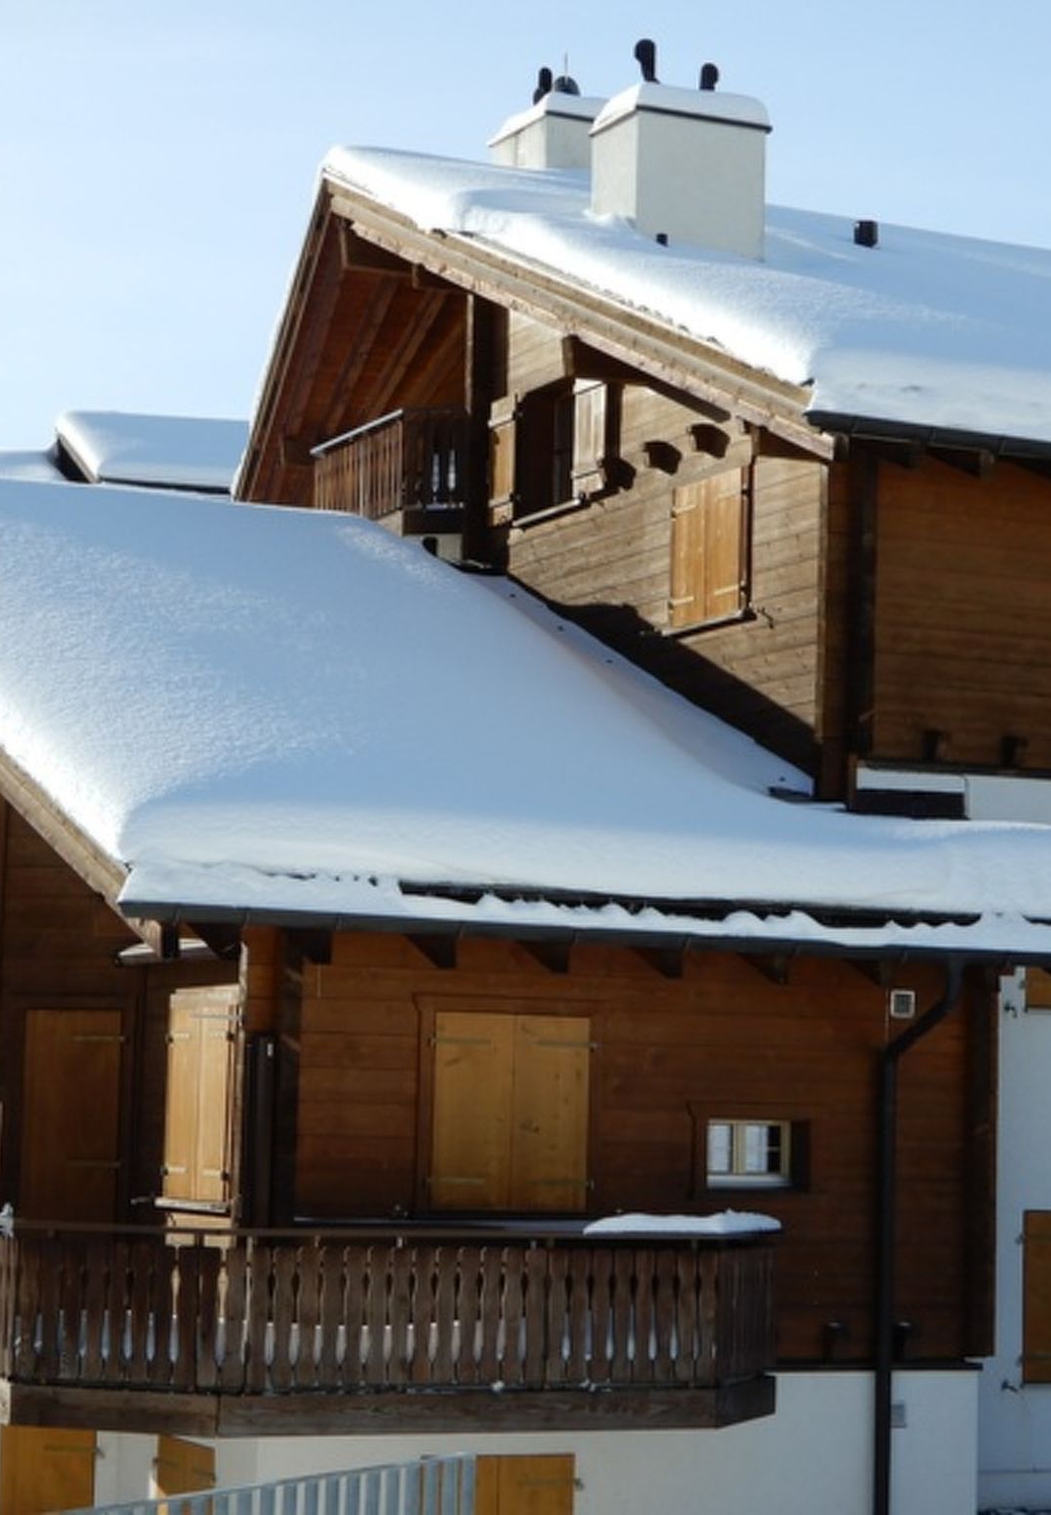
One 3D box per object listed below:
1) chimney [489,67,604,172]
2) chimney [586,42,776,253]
[{"bbox_3d":[0.476,-5.690,31.113,1.220,1.450,1.280,4,-6,-24],"label":"chimney"},{"bbox_3d":[1.335,-5.212,28.879,1.300,1.980,0.940,4,-6,-24],"label":"chimney"}]

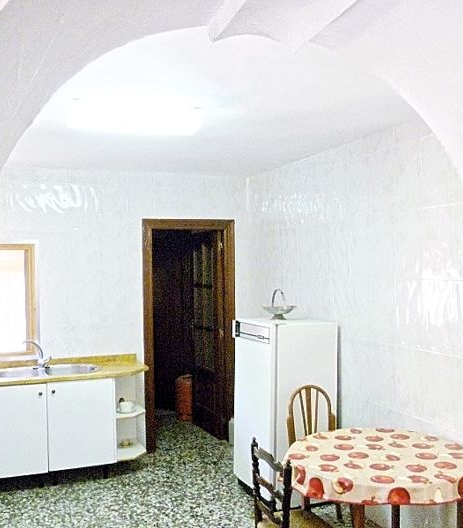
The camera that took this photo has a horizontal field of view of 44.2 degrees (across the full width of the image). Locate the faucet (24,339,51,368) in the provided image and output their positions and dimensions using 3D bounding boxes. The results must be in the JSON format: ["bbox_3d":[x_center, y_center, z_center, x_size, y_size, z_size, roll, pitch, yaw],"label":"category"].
[{"bbox_3d":[-1.639,0.771,4.792,0.246,0.236,0.069,0,0,-38],"label":"faucet"}]

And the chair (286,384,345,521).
[{"bbox_3d":[0.592,1.260,3.581,0.433,0.916,0.463,0,0,-22],"label":"chair"}]

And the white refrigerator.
[{"bbox_3d":[0.400,1.067,4.279,0.552,1.305,0.569,0,0,-24],"label":"white refrigerator"}]

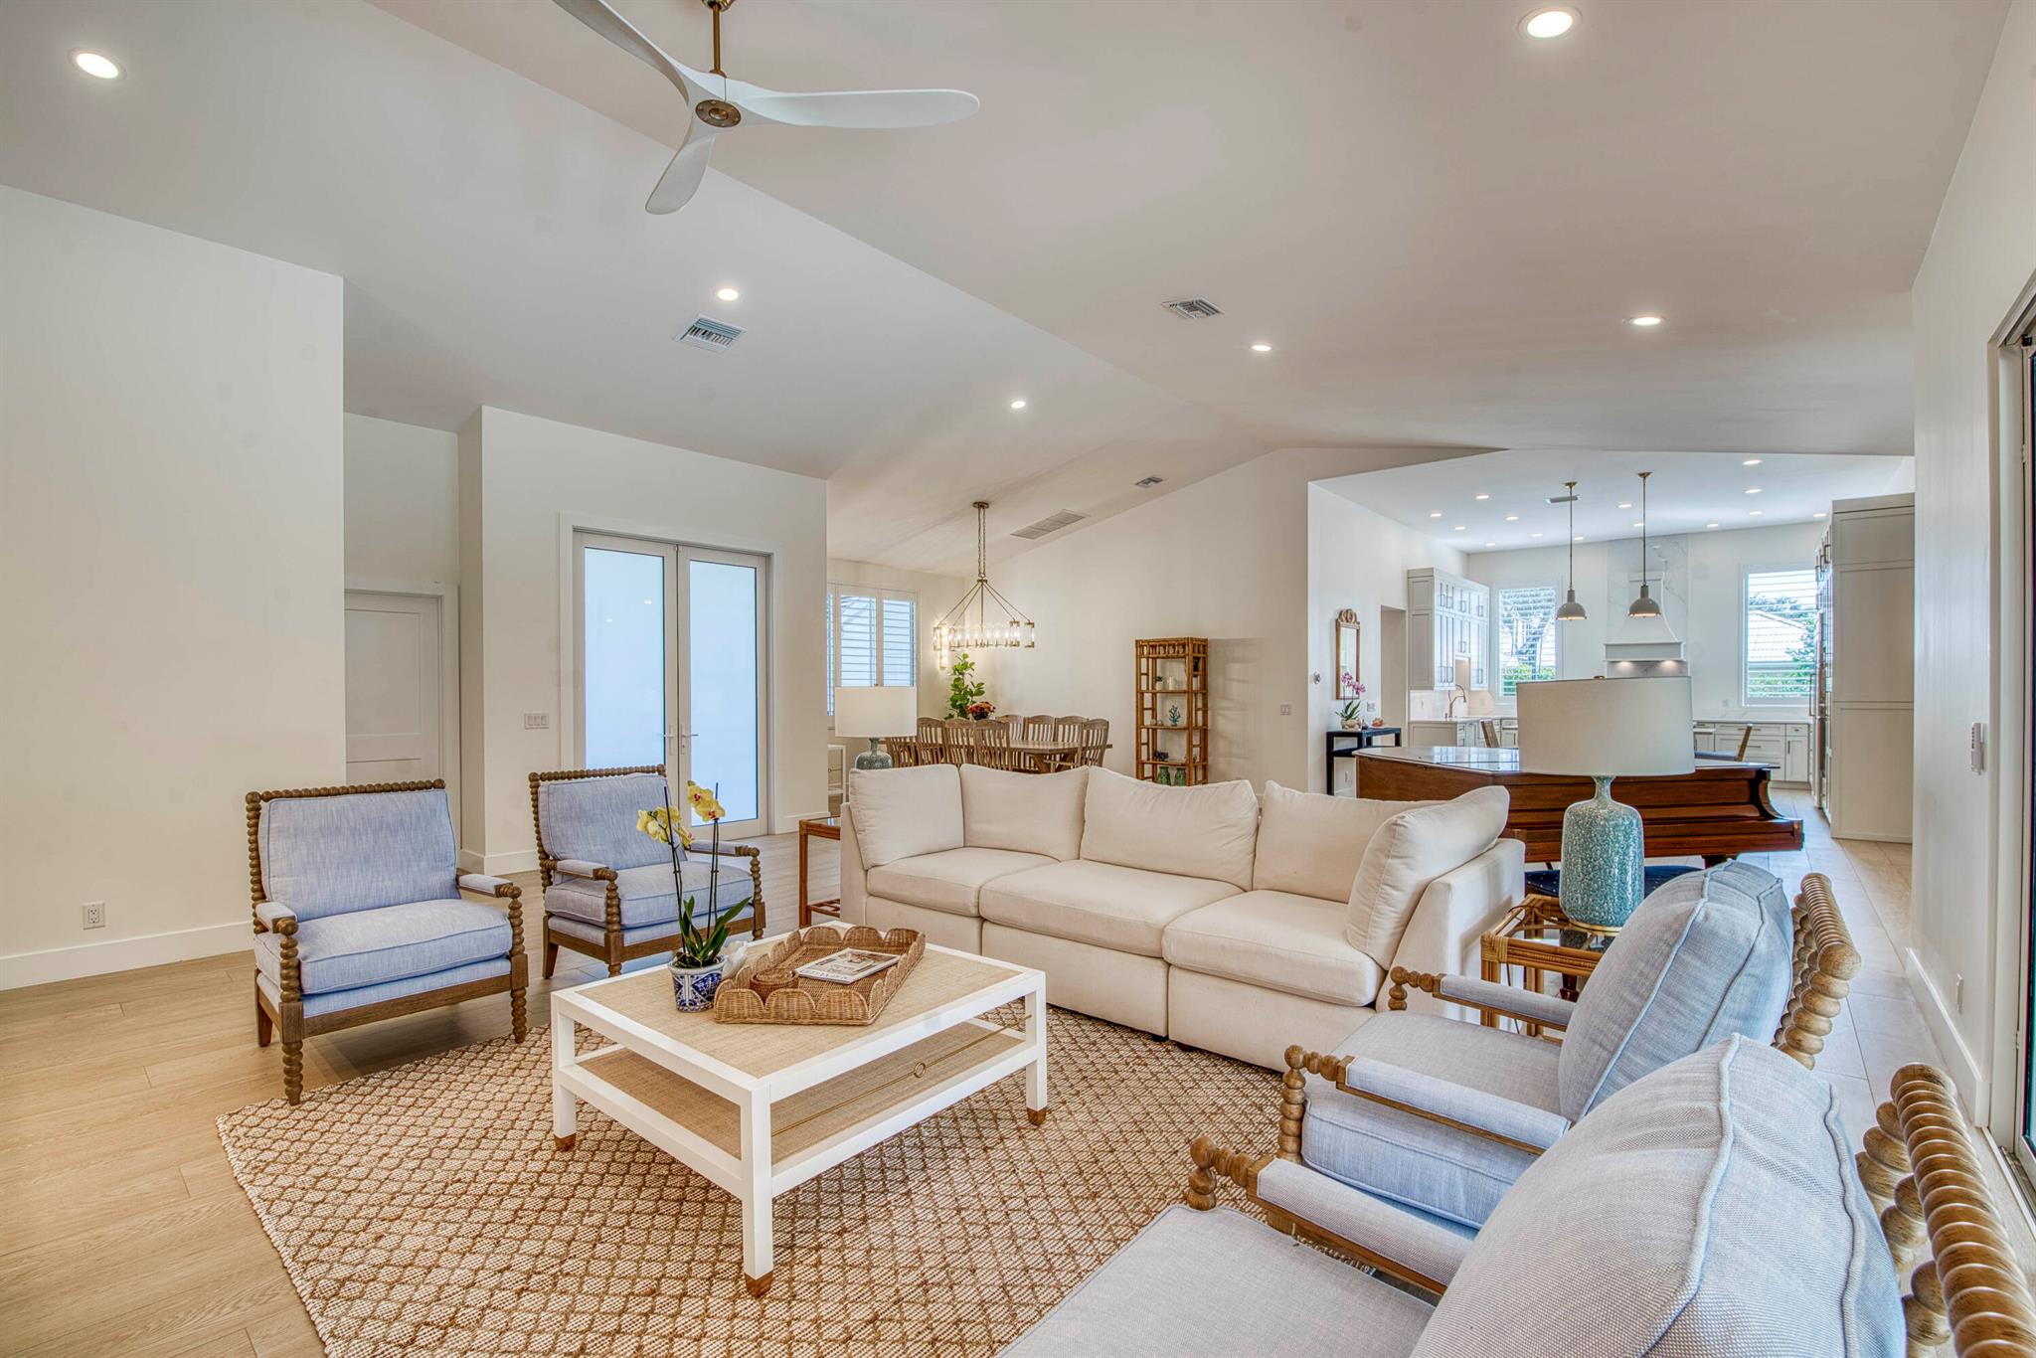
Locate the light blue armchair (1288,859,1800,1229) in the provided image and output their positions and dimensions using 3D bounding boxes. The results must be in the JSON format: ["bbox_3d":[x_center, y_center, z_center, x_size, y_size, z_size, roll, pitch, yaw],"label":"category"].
[{"bbox_3d":[1.166,0.909,1.842,0.917,0.986,0.757,-1,0,41],"label":"light blue armchair"}]

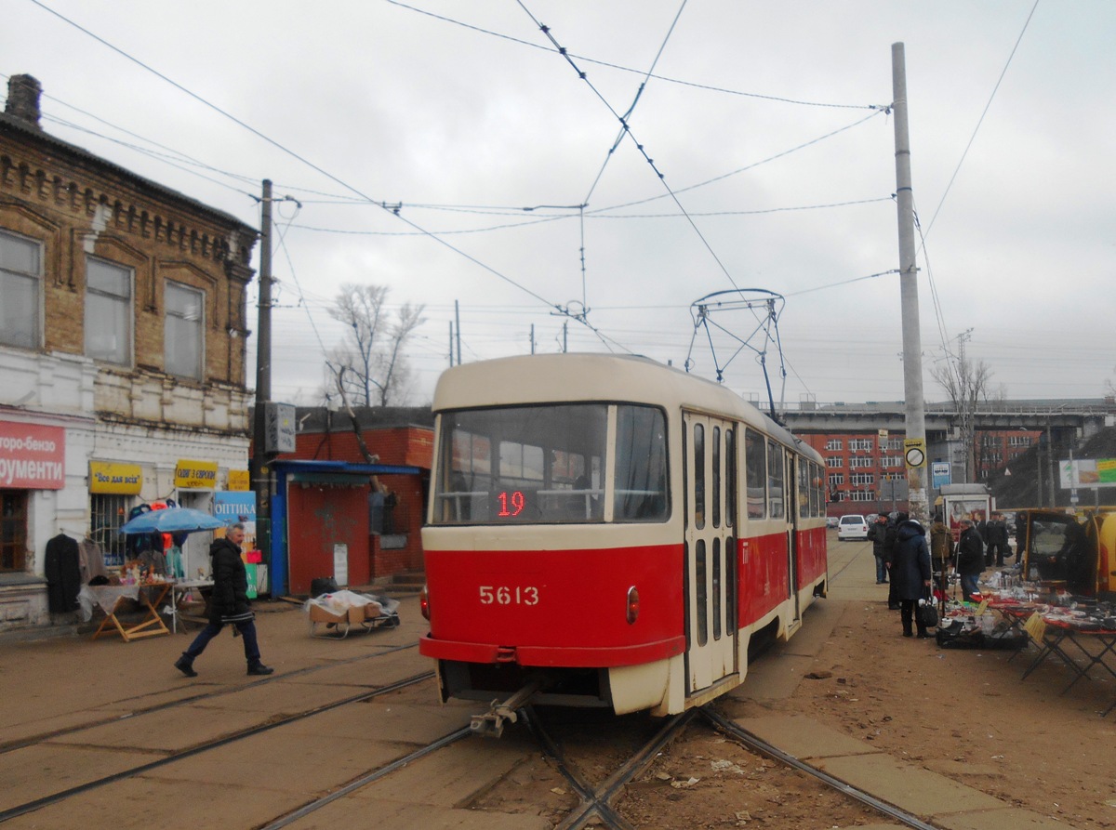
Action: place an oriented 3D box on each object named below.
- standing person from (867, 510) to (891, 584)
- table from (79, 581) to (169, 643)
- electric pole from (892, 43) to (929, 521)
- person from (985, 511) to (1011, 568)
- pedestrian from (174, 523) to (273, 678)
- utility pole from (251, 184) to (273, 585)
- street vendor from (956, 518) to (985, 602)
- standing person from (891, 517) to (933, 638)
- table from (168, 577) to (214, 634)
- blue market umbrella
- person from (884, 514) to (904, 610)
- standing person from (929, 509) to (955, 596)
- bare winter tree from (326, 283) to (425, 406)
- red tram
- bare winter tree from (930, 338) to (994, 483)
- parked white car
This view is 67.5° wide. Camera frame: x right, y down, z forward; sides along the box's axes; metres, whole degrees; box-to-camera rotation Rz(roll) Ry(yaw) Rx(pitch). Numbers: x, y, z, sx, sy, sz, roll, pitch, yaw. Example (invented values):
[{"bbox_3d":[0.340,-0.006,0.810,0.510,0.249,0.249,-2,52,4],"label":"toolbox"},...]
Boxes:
[{"bbox_3d":[8.107,3.365,21.212,0.600,1.759,0.420,-5,-8,26],"label":"standing person"},{"bbox_3d":[-6.304,2.904,12.466,0.780,0.760,1.020,-2,-7,17],"label":"table"},{"bbox_3d":[6.884,-2.004,16.365,0.370,11.217,0.370,-3,-7,23],"label":"electric pole"},{"bbox_3d":[13.960,3.986,26.751,0.660,1.735,0.420,-5,-8,27],"label":"person"},{"bbox_3d":[-3.700,2.021,9.302,0.950,1.660,0.530,0,-6,-3],"label":"pedestrian"},{"bbox_3d":[-7.562,-0.899,21.599,0.360,10.875,0.360,1,-8,-19],"label":"utility pole"},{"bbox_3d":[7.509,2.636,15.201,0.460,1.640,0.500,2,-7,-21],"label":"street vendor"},{"bbox_3d":[4.937,2.230,11.600,0.560,1.630,0.440,-5,-8,33],"label":"standing person"},{"bbox_3d":[-5.824,3.010,13.244,0.620,0.730,1.050,-3,-7,19],"label":"table"},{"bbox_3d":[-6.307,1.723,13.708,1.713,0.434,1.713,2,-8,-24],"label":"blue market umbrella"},{"bbox_3d":[6.061,2.585,14.905,0.520,1.710,0.420,-5,-8,33],"label":"person"},{"bbox_3d":[8.197,2.971,18.004,0.580,1.718,0.420,-4,-8,24],"label":"standing person"},{"bbox_3d":[-17.927,-6.569,82.000,9.800,13.000,9.000,0,-6,0],"label":"bare winter tree"},{"bbox_3d":[2.296,1.652,12.202,2.500,3.050,14.000,-4,-8,22],"label":"red tram"},{"bbox_3d":[28.135,1.901,58.788,5.200,13.554,5.200,-5,-8,25],"label":"bare winter tree"},{"bbox_3d":[19.006,7.299,53.652,1.760,1.570,4.300,-3,-7,20],"label":"parked white car"}]

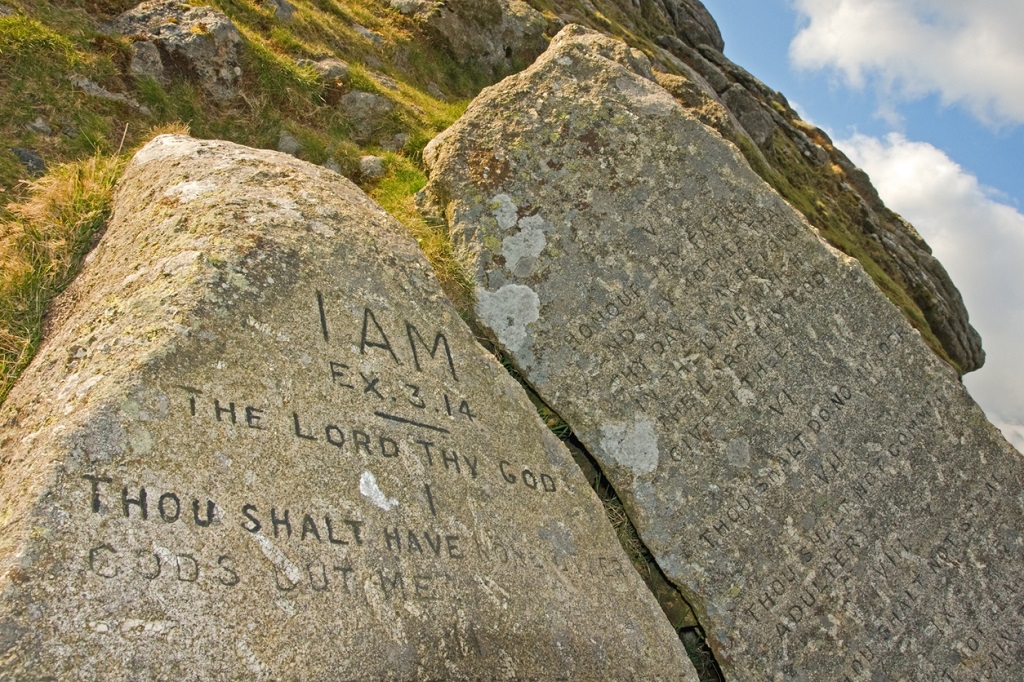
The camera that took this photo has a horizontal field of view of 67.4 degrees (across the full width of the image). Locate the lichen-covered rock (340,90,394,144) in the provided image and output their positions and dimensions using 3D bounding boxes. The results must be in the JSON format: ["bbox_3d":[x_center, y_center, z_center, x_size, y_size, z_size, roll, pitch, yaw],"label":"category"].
[{"bbox_3d":[-0.566,-0.870,2.980,0.210,0.175,0.160,6,-11,-8],"label":"lichen-covered rock"}]

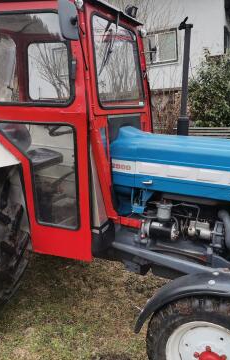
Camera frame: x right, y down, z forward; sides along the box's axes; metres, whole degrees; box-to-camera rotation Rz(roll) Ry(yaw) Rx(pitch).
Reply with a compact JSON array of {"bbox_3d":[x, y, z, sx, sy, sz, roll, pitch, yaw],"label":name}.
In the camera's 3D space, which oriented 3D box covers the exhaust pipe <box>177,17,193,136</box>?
[{"bbox_3d":[0.451,-0.664,2.393,0.095,0.790,0.076,7,14,24],"label":"exhaust pipe"}]

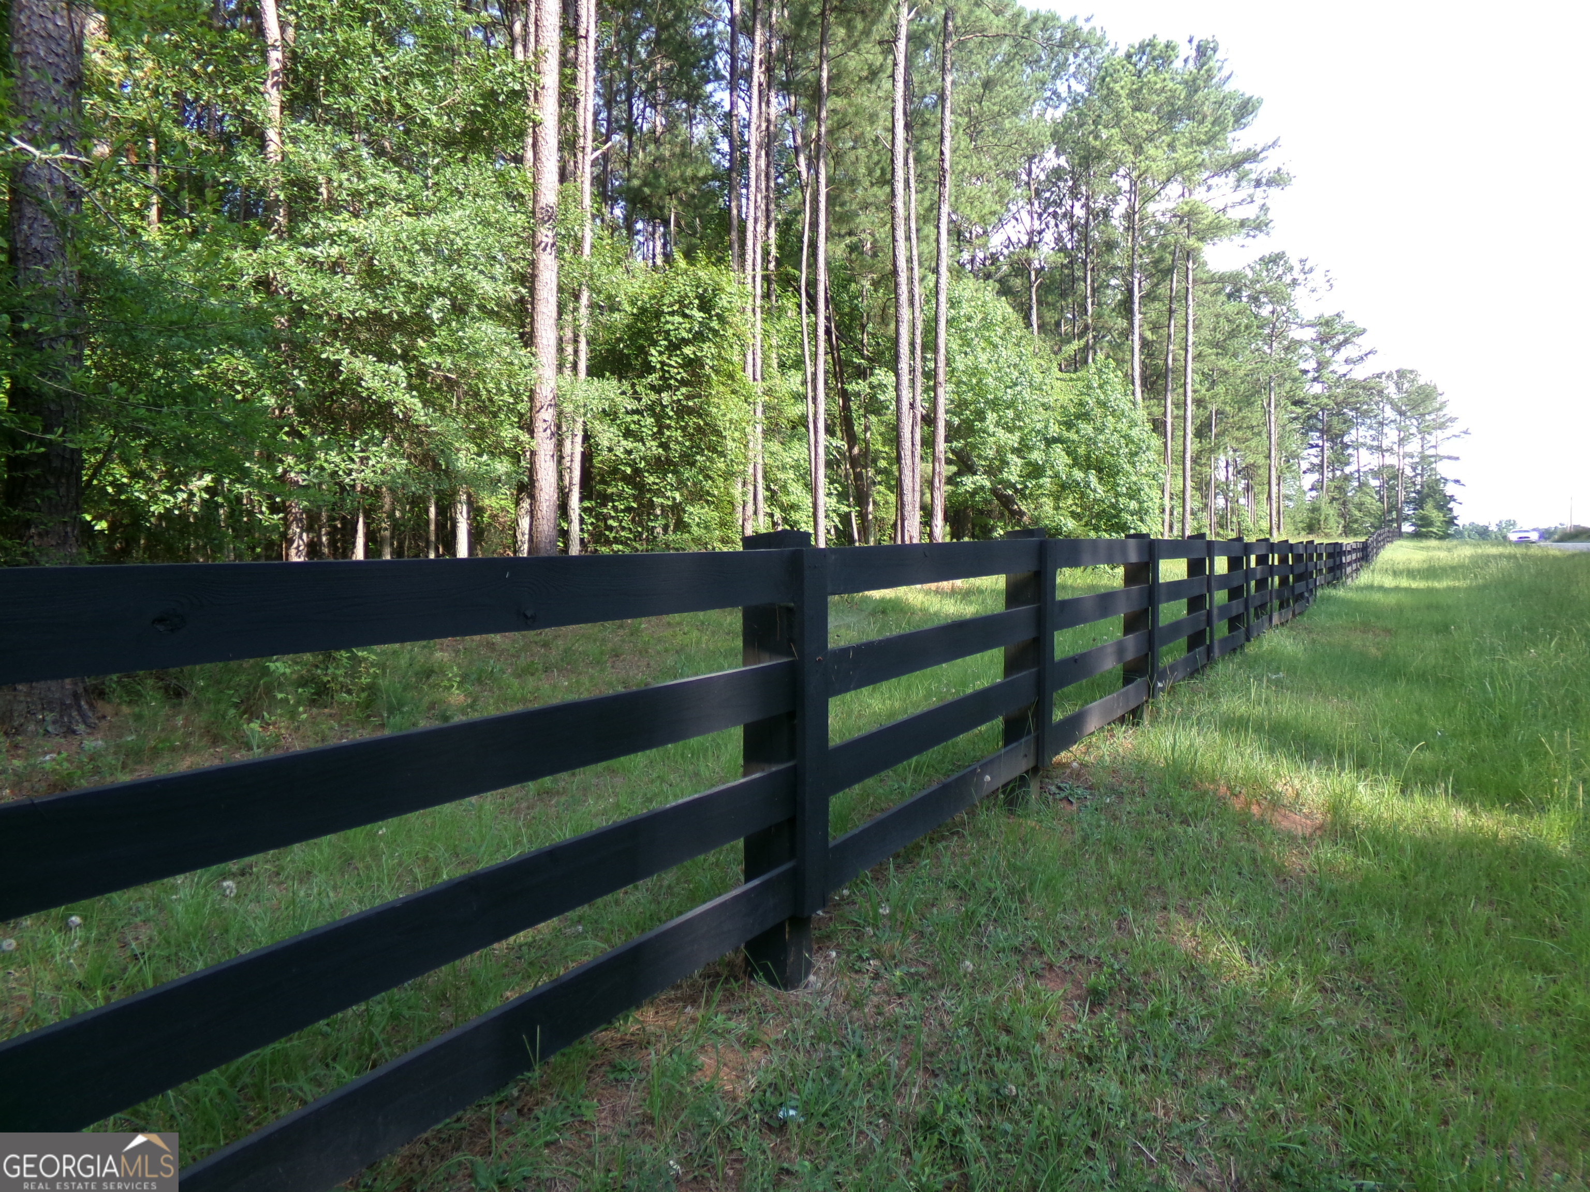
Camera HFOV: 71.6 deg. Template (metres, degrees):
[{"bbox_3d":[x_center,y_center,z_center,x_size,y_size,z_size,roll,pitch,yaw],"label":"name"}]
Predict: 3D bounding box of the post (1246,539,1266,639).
[{"bbox_3d":[5.781,-0.093,13.700,0.140,1.230,0.140,2,4,29],"label":"post"}]

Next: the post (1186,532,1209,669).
[{"bbox_3d":[3.543,0.077,9.700,0.140,1.270,0.140,2,4,29],"label":"post"}]

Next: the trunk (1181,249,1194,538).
[{"bbox_3d":[17.419,-8.806,49.000,0.340,13.500,0.340,0,3,0],"label":"trunk"}]

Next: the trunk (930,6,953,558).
[{"bbox_3d":[3.723,-7.777,28.000,0.360,14.400,0.360,0,3,0],"label":"trunk"}]

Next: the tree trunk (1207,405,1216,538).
[{"bbox_3d":[22.682,-6.524,60.000,0.280,7.700,0.280,0,3,0],"label":"tree trunk"}]

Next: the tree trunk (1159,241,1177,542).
[{"bbox_3d":[16.986,-9.042,50.000,0.340,14.000,0.340,0,3,0],"label":"tree trunk"}]

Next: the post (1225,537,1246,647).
[{"bbox_3d":[4.733,-0.007,11.800,0.140,1.250,0.140,2,4,29],"label":"post"}]

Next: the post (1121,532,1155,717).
[{"bbox_3d":[2.352,0.208,7.550,0.140,1.290,0.140,2,4,29],"label":"post"}]

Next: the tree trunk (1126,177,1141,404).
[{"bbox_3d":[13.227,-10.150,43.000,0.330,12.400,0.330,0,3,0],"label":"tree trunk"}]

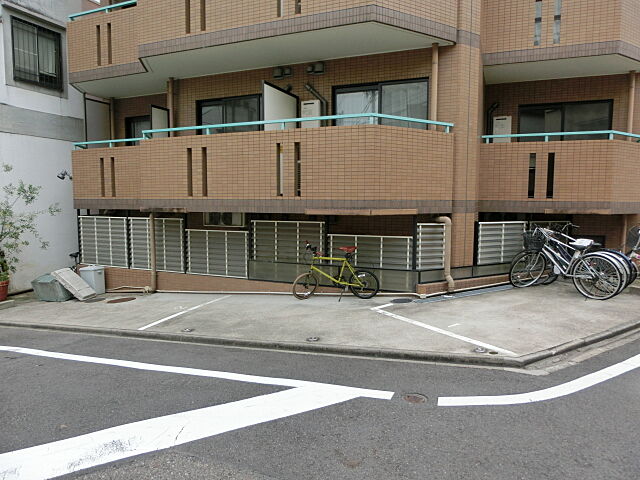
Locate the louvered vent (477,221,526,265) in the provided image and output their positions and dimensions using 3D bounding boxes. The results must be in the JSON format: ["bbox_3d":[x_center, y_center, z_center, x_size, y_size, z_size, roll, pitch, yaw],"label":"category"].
[{"bbox_3d":[3.182,0.037,7.765,1.323,0.726,0.070,-3,6,-30],"label":"louvered vent"}]

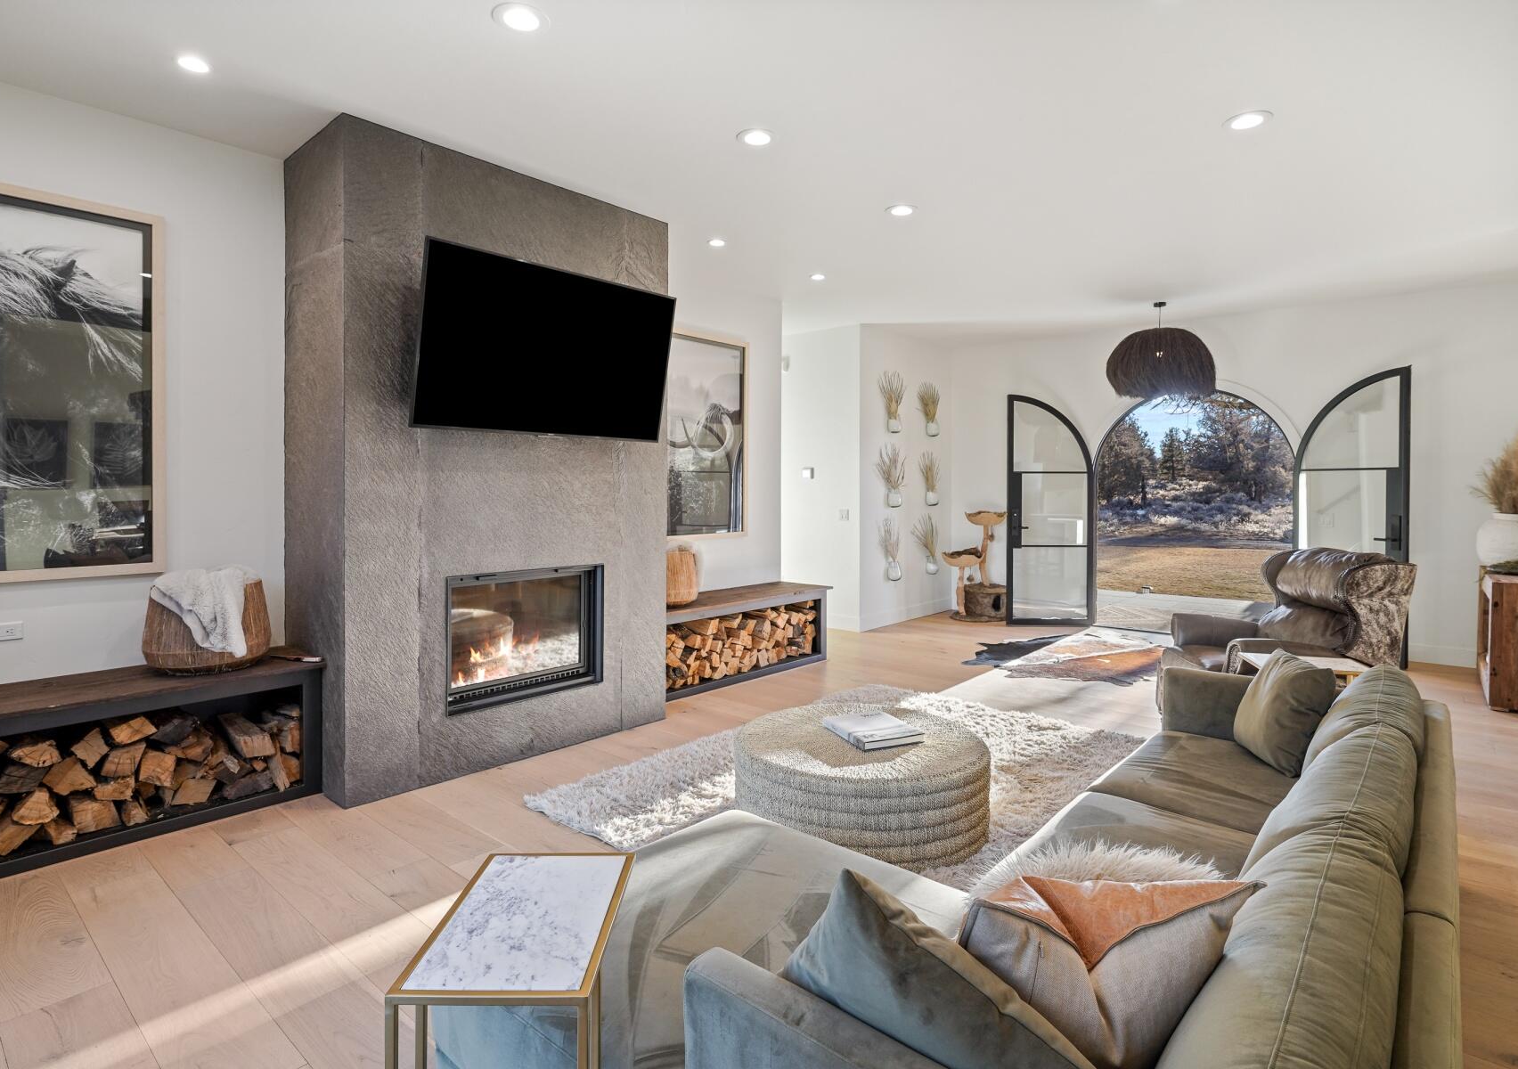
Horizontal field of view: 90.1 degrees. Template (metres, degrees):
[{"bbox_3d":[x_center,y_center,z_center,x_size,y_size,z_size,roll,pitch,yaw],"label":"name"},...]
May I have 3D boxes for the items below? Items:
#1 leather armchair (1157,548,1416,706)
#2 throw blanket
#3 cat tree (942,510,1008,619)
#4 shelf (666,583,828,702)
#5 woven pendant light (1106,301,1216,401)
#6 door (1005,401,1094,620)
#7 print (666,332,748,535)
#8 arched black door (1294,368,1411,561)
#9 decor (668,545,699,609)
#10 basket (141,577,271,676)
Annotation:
[{"bbox_3d":[2.790,0.610,4.170,0.950,1.090,0.840,0,2,15],"label":"leather armchair"},{"bbox_3d":[-2.478,0.340,3.380,0.380,0.360,0.340,-2,2,-44],"label":"throw blanket"},{"bbox_3d":[2.420,0.334,8.370,0.720,1.170,0.550,1,2,33],"label":"cat tree"},{"bbox_3d":[-0.258,0.768,5.723,0.540,0.600,1.920,1,2,43],"label":"shelf"},{"bbox_3d":[3.510,-1.603,6.620,0.840,0.860,0.840,1,2,41],"label":"woven pendant light"},{"bbox_3d":[3.015,-0.249,7.800,0.900,2.380,0.060,0,2,5],"label":"door"},{"bbox_3d":[-0.500,-0.762,5.864,0.050,1.615,1.180,2,3,43],"label":"print"},{"bbox_3d":[4.902,-0.150,6.289,0.060,2.390,0.890,-1,3,-19],"label":"arched black door"},{"bbox_3d":[-0.640,0.310,5.455,0.420,0.375,0.420,0,2,0],"label":"decor"},{"bbox_3d":[-2.515,0.413,3.462,0.475,0.385,0.475,2,3,43],"label":"basket"}]

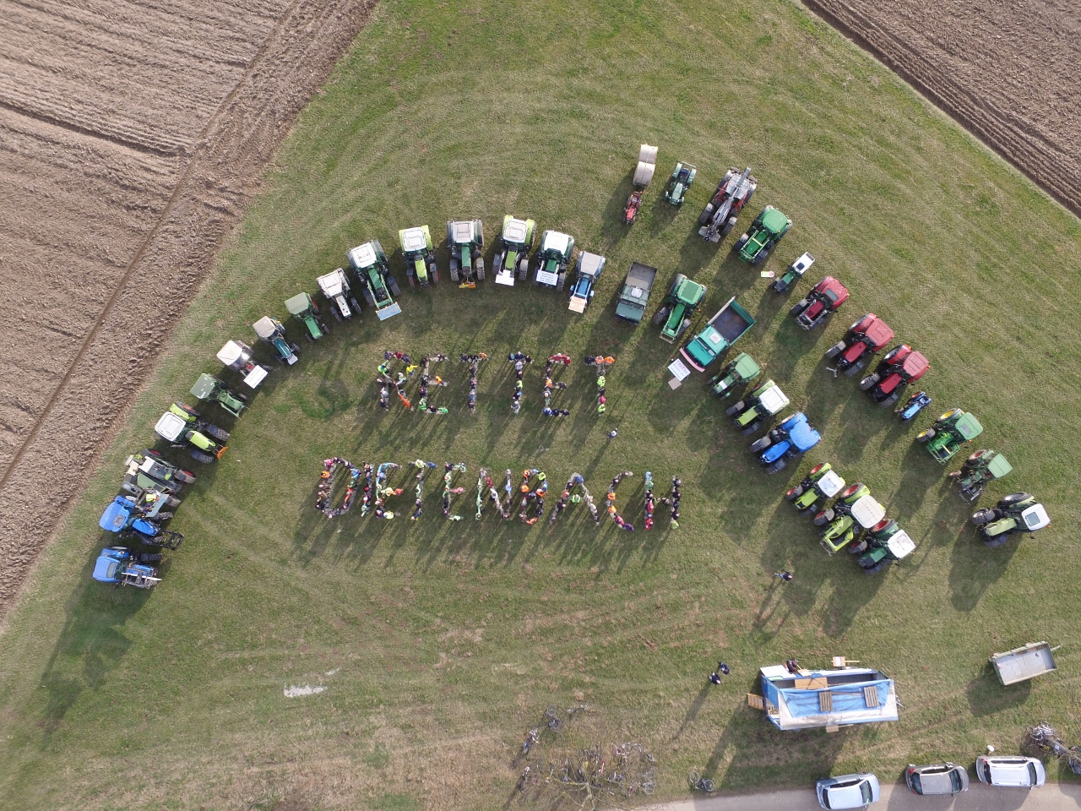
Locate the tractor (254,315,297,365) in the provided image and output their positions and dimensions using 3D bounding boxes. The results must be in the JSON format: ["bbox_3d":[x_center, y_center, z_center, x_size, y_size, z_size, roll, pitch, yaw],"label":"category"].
[{"bbox_3d":[-18.271,-4.509,43.291,1.750,2.400,3.750,-38,82,-8],"label":"tractor"}]

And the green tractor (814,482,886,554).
[{"bbox_3d":[21.230,7.849,43.249,5.300,3.050,2.400,-37,86,-4],"label":"green tractor"}]

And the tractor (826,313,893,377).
[{"bbox_3d":[22.421,-4.187,43.721,5.200,3.000,2.600,-44,83,-8],"label":"tractor"}]

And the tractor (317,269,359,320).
[{"bbox_3d":[-14.229,-7.801,43.877,2.000,2.650,3.800,-26,81,-6],"label":"tractor"}]

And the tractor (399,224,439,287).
[{"bbox_3d":[-8.716,-10.770,44.775,2.170,2.720,4.100,-11,85,-2],"label":"tractor"}]

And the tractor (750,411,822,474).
[{"bbox_3d":[17.321,2.544,43.784,4.600,2.900,2.400,-35,86,-4],"label":"tractor"}]

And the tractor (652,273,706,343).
[{"bbox_3d":[9.815,-6.826,43.539,2.500,2.900,5.000,27,81,4],"label":"tractor"}]

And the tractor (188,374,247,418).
[{"bbox_3d":[-22.247,-0.695,43.556,4.050,2.500,1.800,30,81,4],"label":"tractor"}]

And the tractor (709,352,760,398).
[{"bbox_3d":[13.730,-2.026,44.433,3.750,2.500,1.850,-37,83,-7],"label":"tractor"}]

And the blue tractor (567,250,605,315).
[{"bbox_3d":[3.214,-9.058,45.406,1.850,2.500,4.300,16,81,2],"label":"blue tractor"}]

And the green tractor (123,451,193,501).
[{"bbox_3d":[-25.790,4.642,41.548,4.500,2.750,2.500,28,81,4],"label":"green tractor"}]

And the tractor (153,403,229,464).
[{"bbox_3d":[-23.960,1.988,42.826,4.750,3.000,2.500,30,81,4],"label":"tractor"}]

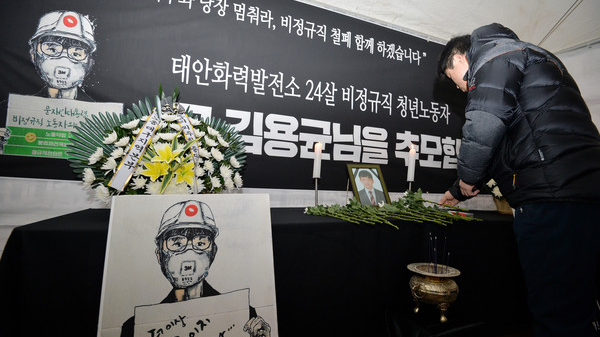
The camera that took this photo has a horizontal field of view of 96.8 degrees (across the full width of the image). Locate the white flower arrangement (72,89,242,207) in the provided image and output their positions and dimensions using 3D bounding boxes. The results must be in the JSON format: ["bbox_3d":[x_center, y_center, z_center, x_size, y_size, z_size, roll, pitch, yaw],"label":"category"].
[{"bbox_3d":[-0.650,-0.090,1.270,0.760,0.600,0.420,4,-4,-22],"label":"white flower arrangement"}]

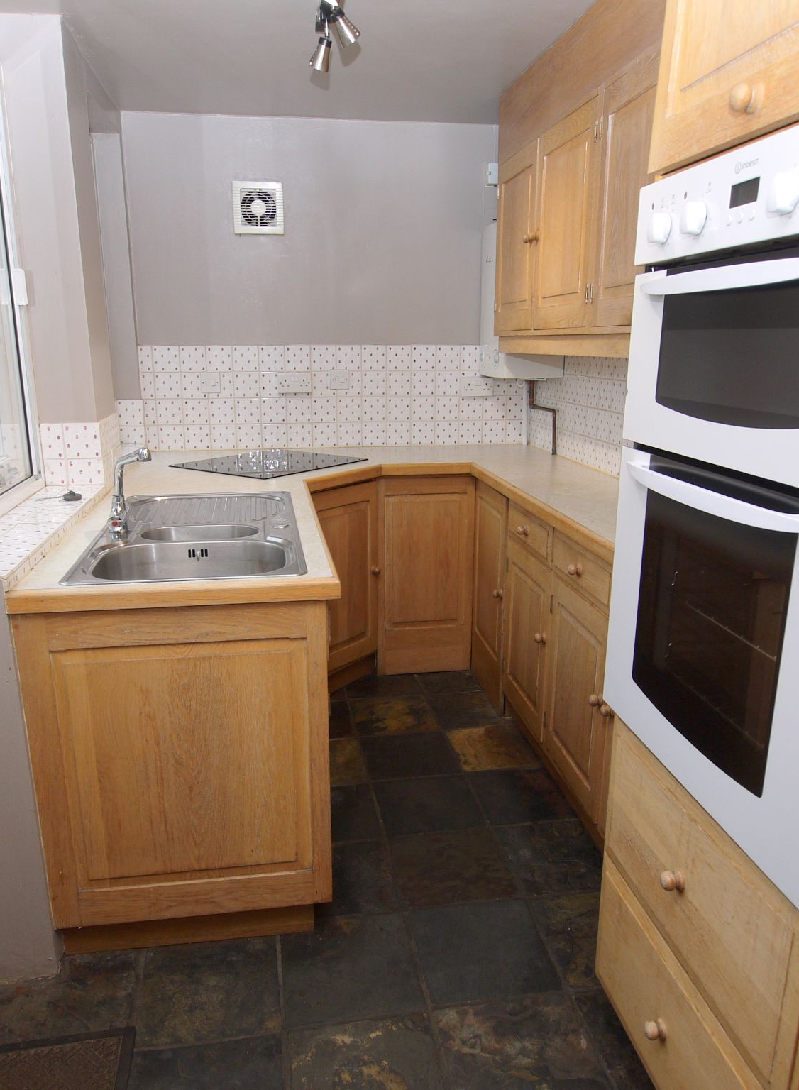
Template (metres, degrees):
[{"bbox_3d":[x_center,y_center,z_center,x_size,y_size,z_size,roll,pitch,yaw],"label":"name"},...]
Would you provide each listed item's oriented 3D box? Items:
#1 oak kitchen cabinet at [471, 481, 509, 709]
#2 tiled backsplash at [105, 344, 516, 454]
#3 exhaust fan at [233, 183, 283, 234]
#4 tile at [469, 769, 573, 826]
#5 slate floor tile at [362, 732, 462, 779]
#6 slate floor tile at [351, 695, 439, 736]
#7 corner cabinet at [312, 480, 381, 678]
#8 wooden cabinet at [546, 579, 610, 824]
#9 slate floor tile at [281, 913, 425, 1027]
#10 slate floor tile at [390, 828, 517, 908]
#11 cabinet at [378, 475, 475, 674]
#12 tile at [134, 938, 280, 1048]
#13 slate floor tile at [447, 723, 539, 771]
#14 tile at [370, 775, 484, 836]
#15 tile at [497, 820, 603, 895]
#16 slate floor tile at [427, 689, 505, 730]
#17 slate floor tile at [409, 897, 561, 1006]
[{"bbox_3d":[0.548,0.165,3.001,0.400,0.810,0.470,-3,15,-10],"label":"oak kitchen cabinet"},{"bbox_3d":[-0.314,-0.665,3.410,1.844,0.455,0.012,-2,14,-9],"label":"tiled backsplash"},{"bbox_3d":[-0.588,-1.410,3.159,0.206,0.206,0.046,-2,14,-9],"label":"exhaust fan"},{"bbox_3d":[0.374,0.773,2.338,0.280,0.011,0.292,-2,14,-9],"label":"tile"},{"bbox_3d":[0.032,0.724,2.577,0.302,0.012,0.278,-2,15,-10],"label":"slate floor tile"},{"bbox_3d":[-0.021,0.648,2.857,0.302,0.012,0.298,-2,15,-10],"label":"slate floor tile"},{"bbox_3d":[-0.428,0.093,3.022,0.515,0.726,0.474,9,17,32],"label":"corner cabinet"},{"bbox_3d":[0.700,0.405,2.221,0.400,0.595,0.430,-3,15,-10],"label":"wooden cabinet"},{"bbox_3d":[-0.107,0.939,1.676,0.292,0.011,0.292,-2,14,-9],"label":"slate floor tile"},{"bbox_3d":[0.137,0.856,2.007,0.292,0.011,0.292,-2,14,-9],"label":"slate floor tile"},{"bbox_3d":[0.070,0.070,3.382,0.397,0.848,0.540,-2,14,-9],"label":"cabinet"},{"bbox_3d":[-0.416,0.969,1.665,0.302,0.012,0.290,-2,15,-10],"label":"tile"},{"bbox_3d":[0.329,0.711,2.628,0.298,0.012,0.280,-2,15,-10],"label":"slate floor tile"},{"bbox_3d":[0.088,0.785,2.292,0.292,0.011,0.292,-2,14,-9],"label":"tile"},{"bbox_3d":[0.442,0.857,2.089,0.298,0.012,0.284,-2,15,-10],"label":"tile"},{"bbox_3d":[0.276,0.631,2.906,0.280,0.011,0.292,-2,14,-9],"label":"slate floor tile"},{"bbox_3d":[0.190,0.945,1.760,0.302,0.012,0.296,-2,15,-10],"label":"slate floor tile"}]

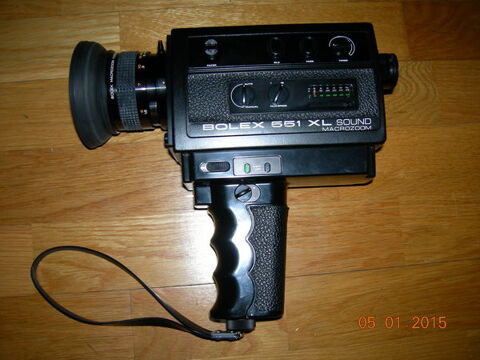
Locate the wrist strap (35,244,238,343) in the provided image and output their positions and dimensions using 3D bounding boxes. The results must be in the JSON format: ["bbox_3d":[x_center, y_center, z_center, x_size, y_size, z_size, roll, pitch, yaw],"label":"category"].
[{"bbox_3d":[-0.084,0.101,0.413,0.182,0.026,0.055,22,82,-1],"label":"wrist strap"}]

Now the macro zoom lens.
[{"bbox_3d":[-0.096,-0.069,0.406,0.070,0.084,0.085,-2,83,-5],"label":"macro zoom lens"}]

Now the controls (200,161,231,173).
[{"bbox_3d":[-0.019,-0.010,0.386,0.024,0.005,0.009,-2,83,-5],"label":"controls"}]

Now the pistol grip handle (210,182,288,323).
[{"bbox_3d":[0.006,0.057,0.406,0.059,0.040,0.109,-2,83,-5],"label":"pistol grip handle"}]

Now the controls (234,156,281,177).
[{"bbox_3d":[0.013,-0.011,0.390,0.036,0.004,0.015,-2,83,-5],"label":"controls"}]

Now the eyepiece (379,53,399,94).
[{"bbox_3d":[0.129,-0.092,0.431,0.018,0.034,0.034,-2,83,-5],"label":"eyepiece"}]

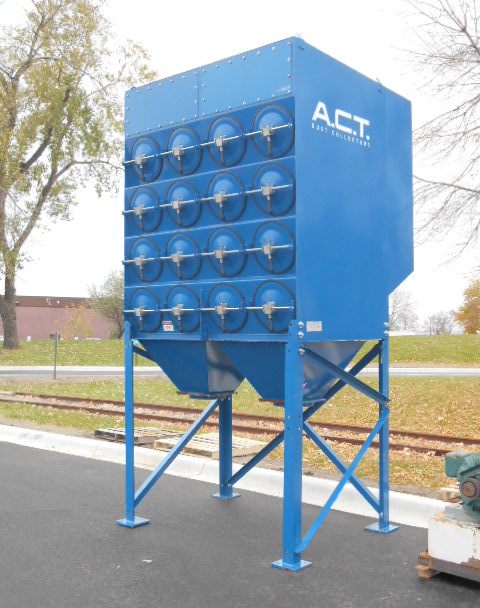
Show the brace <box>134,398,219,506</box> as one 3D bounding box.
[{"bbox_3d":[-0.572,1.356,7.095,0.060,0.060,1.454,-2,35,40],"label":"brace"}]

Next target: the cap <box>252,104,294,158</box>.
[{"bbox_3d":[0.239,-1.377,6.048,0.432,0.432,0.100,-2,-3,41],"label":"cap"}]

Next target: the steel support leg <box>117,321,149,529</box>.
[{"bbox_3d":[-0.936,1.030,6.652,0.195,1.754,0.195,-2,-2,40],"label":"steel support leg"}]

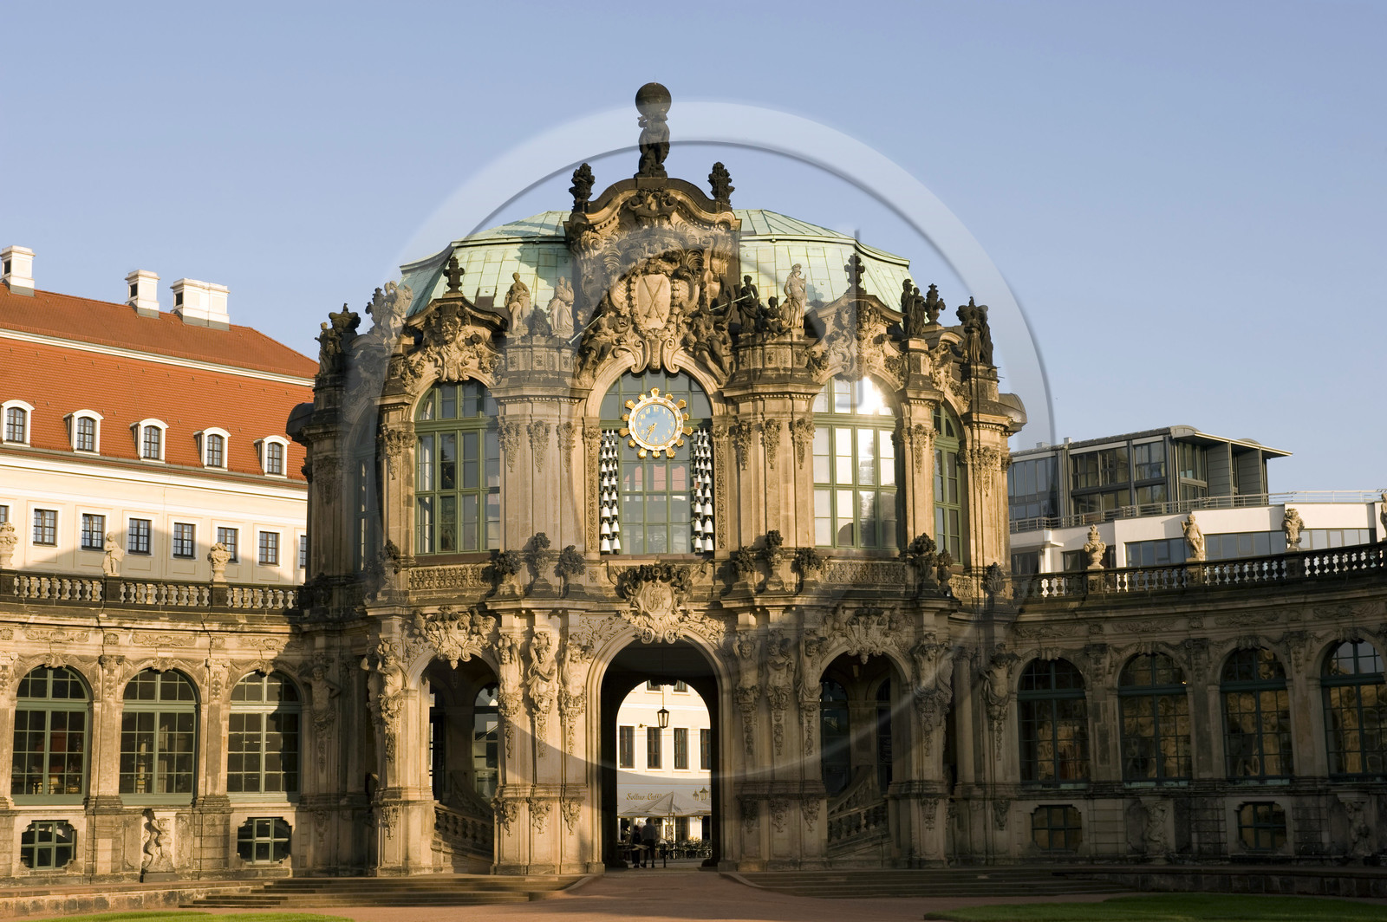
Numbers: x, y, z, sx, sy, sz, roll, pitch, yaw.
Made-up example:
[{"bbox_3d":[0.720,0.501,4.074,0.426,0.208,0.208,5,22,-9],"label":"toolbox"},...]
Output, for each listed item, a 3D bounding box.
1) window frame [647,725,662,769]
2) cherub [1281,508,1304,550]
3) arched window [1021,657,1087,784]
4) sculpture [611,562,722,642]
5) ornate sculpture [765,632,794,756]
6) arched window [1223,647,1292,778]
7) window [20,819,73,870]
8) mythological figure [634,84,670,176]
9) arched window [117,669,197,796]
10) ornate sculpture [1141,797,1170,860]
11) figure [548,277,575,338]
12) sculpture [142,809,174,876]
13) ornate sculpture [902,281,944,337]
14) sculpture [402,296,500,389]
[{"bbox_3d":[-2.225,16.322,122.985,0.250,2.420,1.120,-9,-13,42],"label":"window frame"},{"bbox_3d":[17.999,2.063,64.633,0.655,1.341,0.655,7,-12,-42],"label":"cherub"},{"bbox_3d":[12.090,8.725,72.330,2.300,4.150,0.300,-6,-10,27],"label":"arched window"},{"bbox_3d":[-0.824,4.438,67.076,3.384,2.397,0.900,-1,-9,0],"label":"sculpture"},{"bbox_3d":[2.642,7.201,66.625,0.758,3.752,0.750,0,-9,-3],"label":"ornate sculpture"},{"bbox_3d":[18.580,8.365,71.138,2.250,4.200,0.320,-9,-12,41],"label":"arched window"},{"bbox_3d":[-21.190,12.580,70.749,1.780,1.570,0.300,8,-13,-42],"label":"window"},{"bbox_3d":[-1.329,-10.843,70.664,1.148,2.910,1.100,-1,-9,0],"label":"mythological figure"},{"bbox_3d":[-16.633,8.578,67.050,2.467,4.080,0.250,6,-11,-35],"label":"arched window"},{"bbox_3d":[15.524,12.303,72.325,0.760,2.030,0.450,-7,-11,33],"label":"ornate sculpture"},{"bbox_3d":[-4.302,-4.997,70.174,0.870,1.970,0.750,0,-10,-3],"label":"figure"},{"bbox_3d":[-17.475,12.437,70.297,0.900,2.080,0.700,5,-11,-33],"label":"sculpture"},{"bbox_3d":[7.634,-5.040,71.627,1.200,1.780,1.000,2,-10,-15],"label":"ornate sculpture"},{"bbox_3d":[-7.792,-3.887,69.885,3.200,2.800,0.900,-3,-10,14],"label":"sculpture"}]

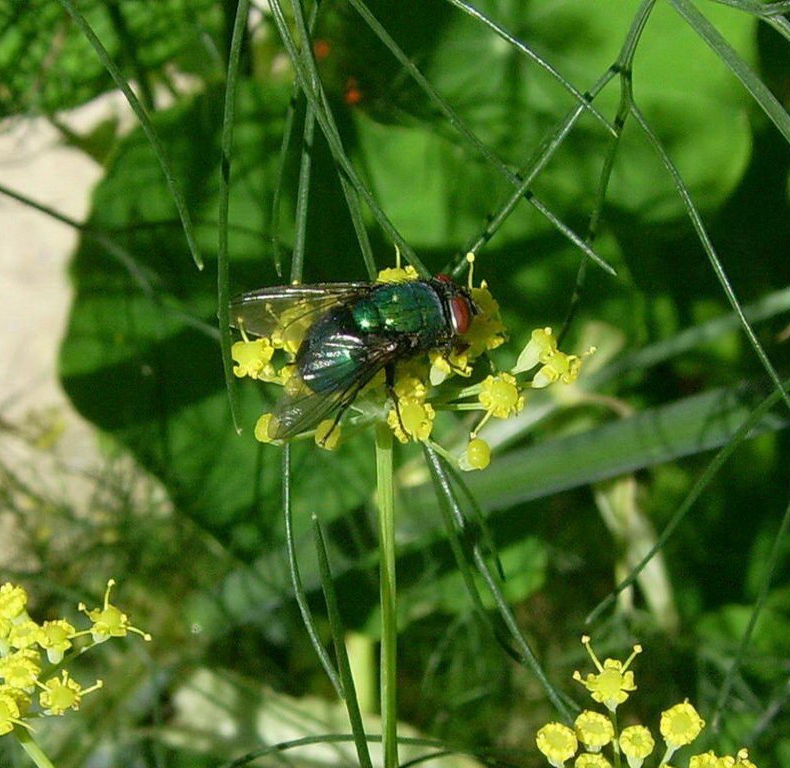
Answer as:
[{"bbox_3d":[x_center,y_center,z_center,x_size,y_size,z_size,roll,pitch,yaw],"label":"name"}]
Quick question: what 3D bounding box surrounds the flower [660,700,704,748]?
[{"bbox_3d":[0.015,0.017,0.060,0.002,0.002,0.002,8,55,-12],"label":"flower"}]

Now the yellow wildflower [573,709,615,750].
[{"bbox_3d":[0.010,0.018,0.060,0.002,0.001,0.002,-6,44,0],"label":"yellow wildflower"}]

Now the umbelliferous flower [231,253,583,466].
[{"bbox_3d":[0.001,-0.002,0.062,0.018,0.006,0.014,0,31,0],"label":"umbelliferous flower"}]

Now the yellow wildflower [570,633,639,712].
[{"bbox_3d":[0.011,0.015,0.060,0.003,0.003,0.003,-2,38,0],"label":"yellow wildflower"}]

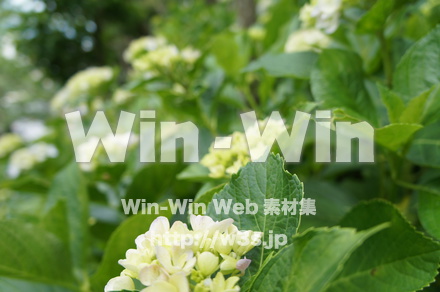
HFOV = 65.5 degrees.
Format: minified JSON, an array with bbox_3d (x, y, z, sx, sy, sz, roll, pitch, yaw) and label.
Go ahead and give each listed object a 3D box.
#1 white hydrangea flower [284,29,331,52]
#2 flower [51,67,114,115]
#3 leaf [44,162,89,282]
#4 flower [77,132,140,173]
[{"bbox_3d":[0.200,-0.235,0.780,0.105,0.070,0.105,0,10,0],"label":"white hydrangea flower"},{"bbox_3d":[-0.306,-0.123,0.760,0.140,0.100,0.130,0,8,0],"label":"flower"},{"bbox_3d":[-0.211,0.105,0.470,0.058,0.160,0.050,-2,8,-14],"label":"leaf"},{"bbox_3d":[-0.224,0.013,0.680,0.122,0.078,0.115,0,8,0],"label":"flower"}]

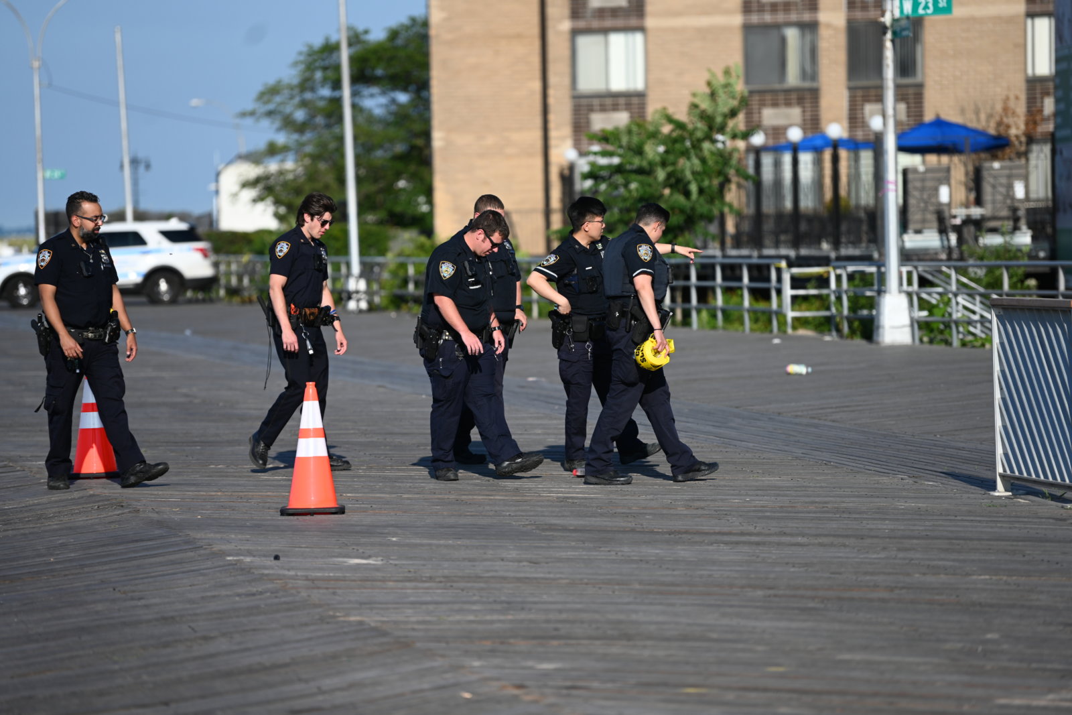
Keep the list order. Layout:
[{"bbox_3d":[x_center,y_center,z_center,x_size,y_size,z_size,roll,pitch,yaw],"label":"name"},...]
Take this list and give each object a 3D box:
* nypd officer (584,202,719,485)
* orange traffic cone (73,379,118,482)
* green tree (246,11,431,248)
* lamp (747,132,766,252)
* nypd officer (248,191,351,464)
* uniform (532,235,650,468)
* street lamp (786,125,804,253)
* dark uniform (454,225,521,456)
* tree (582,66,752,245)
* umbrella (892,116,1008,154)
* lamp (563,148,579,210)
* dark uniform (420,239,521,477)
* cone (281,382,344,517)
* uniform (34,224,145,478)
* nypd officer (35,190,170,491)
[{"bbox_3d":[0.687,-0.082,30.200,0.760,1.680,0.520,-2,2,-21],"label":"nypd officer"},{"bbox_3d":[-2.750,0.392,31.600,0.360,0.711,0.360,-1,2,0],"label":"orange traffic cone"},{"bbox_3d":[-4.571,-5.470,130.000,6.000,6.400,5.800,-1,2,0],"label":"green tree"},{"bbox_3d":[3.931,-2.946,90.000,0.320,2.150,0.320,-1,2,0],"label":"lamp"},{"bbox_3d":[-1.542,-0.169,33.000,0.680,1.800,0.560,0,2,30],"label":"nypd officer"},{"bbox_3d":[0.361,-0.045,32.300,0.600,1.460,0.620,0,2,38],"label":"uniform"},{"bbox_3d":[4.762,-3.098,93.000,0.310,2.370,0.310,-1,2,0],"label":"street lamp"},{"bbox_3d":[-0.305,-0.110,32.600,0.480,1.500,0.550,0,2,40],"label":"dark uniform"},{"bbox_3d":[1.993,-2.488,79.000,2.800,4.000,2.700,-1,2,0],"label":"tree"},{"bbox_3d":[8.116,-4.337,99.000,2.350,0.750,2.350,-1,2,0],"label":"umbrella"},{"bbox_3d":[0.766,-3.451,109.000,0.320,2.150,0.320,-1,2,0],"label":"lamp"},{"bbox_3d":[-0.400,-0.041,30.800,0.560,1.470,0.560,0,2,33],"label":"dark uniform"},{"bbox_3d":[-1.206,0.489,27.350,0.360,0.711,0.360,-1,2,0],"label":"cone"},{"bbox_3d":[-2.726,-0.013,31.000,0.560,1.530,0.600,1,2,45],"label":"uniform"},{"bbox_3d":[-2.659,-0.105,31.000,0.700,1.800,0.640,1,2,45],"label":"nypd officer"}]

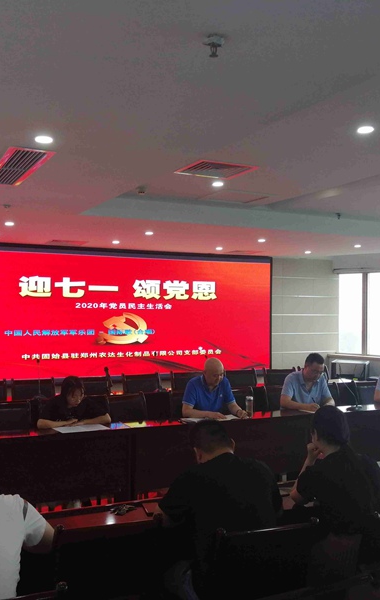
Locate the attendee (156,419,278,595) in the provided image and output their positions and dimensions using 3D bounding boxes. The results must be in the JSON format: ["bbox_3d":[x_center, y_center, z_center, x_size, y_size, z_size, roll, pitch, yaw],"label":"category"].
[{"bbox_3d":[0.076,1.127,2.690,0.550,1.220,0.780,1,-1,-26],"label":"attendee"}]

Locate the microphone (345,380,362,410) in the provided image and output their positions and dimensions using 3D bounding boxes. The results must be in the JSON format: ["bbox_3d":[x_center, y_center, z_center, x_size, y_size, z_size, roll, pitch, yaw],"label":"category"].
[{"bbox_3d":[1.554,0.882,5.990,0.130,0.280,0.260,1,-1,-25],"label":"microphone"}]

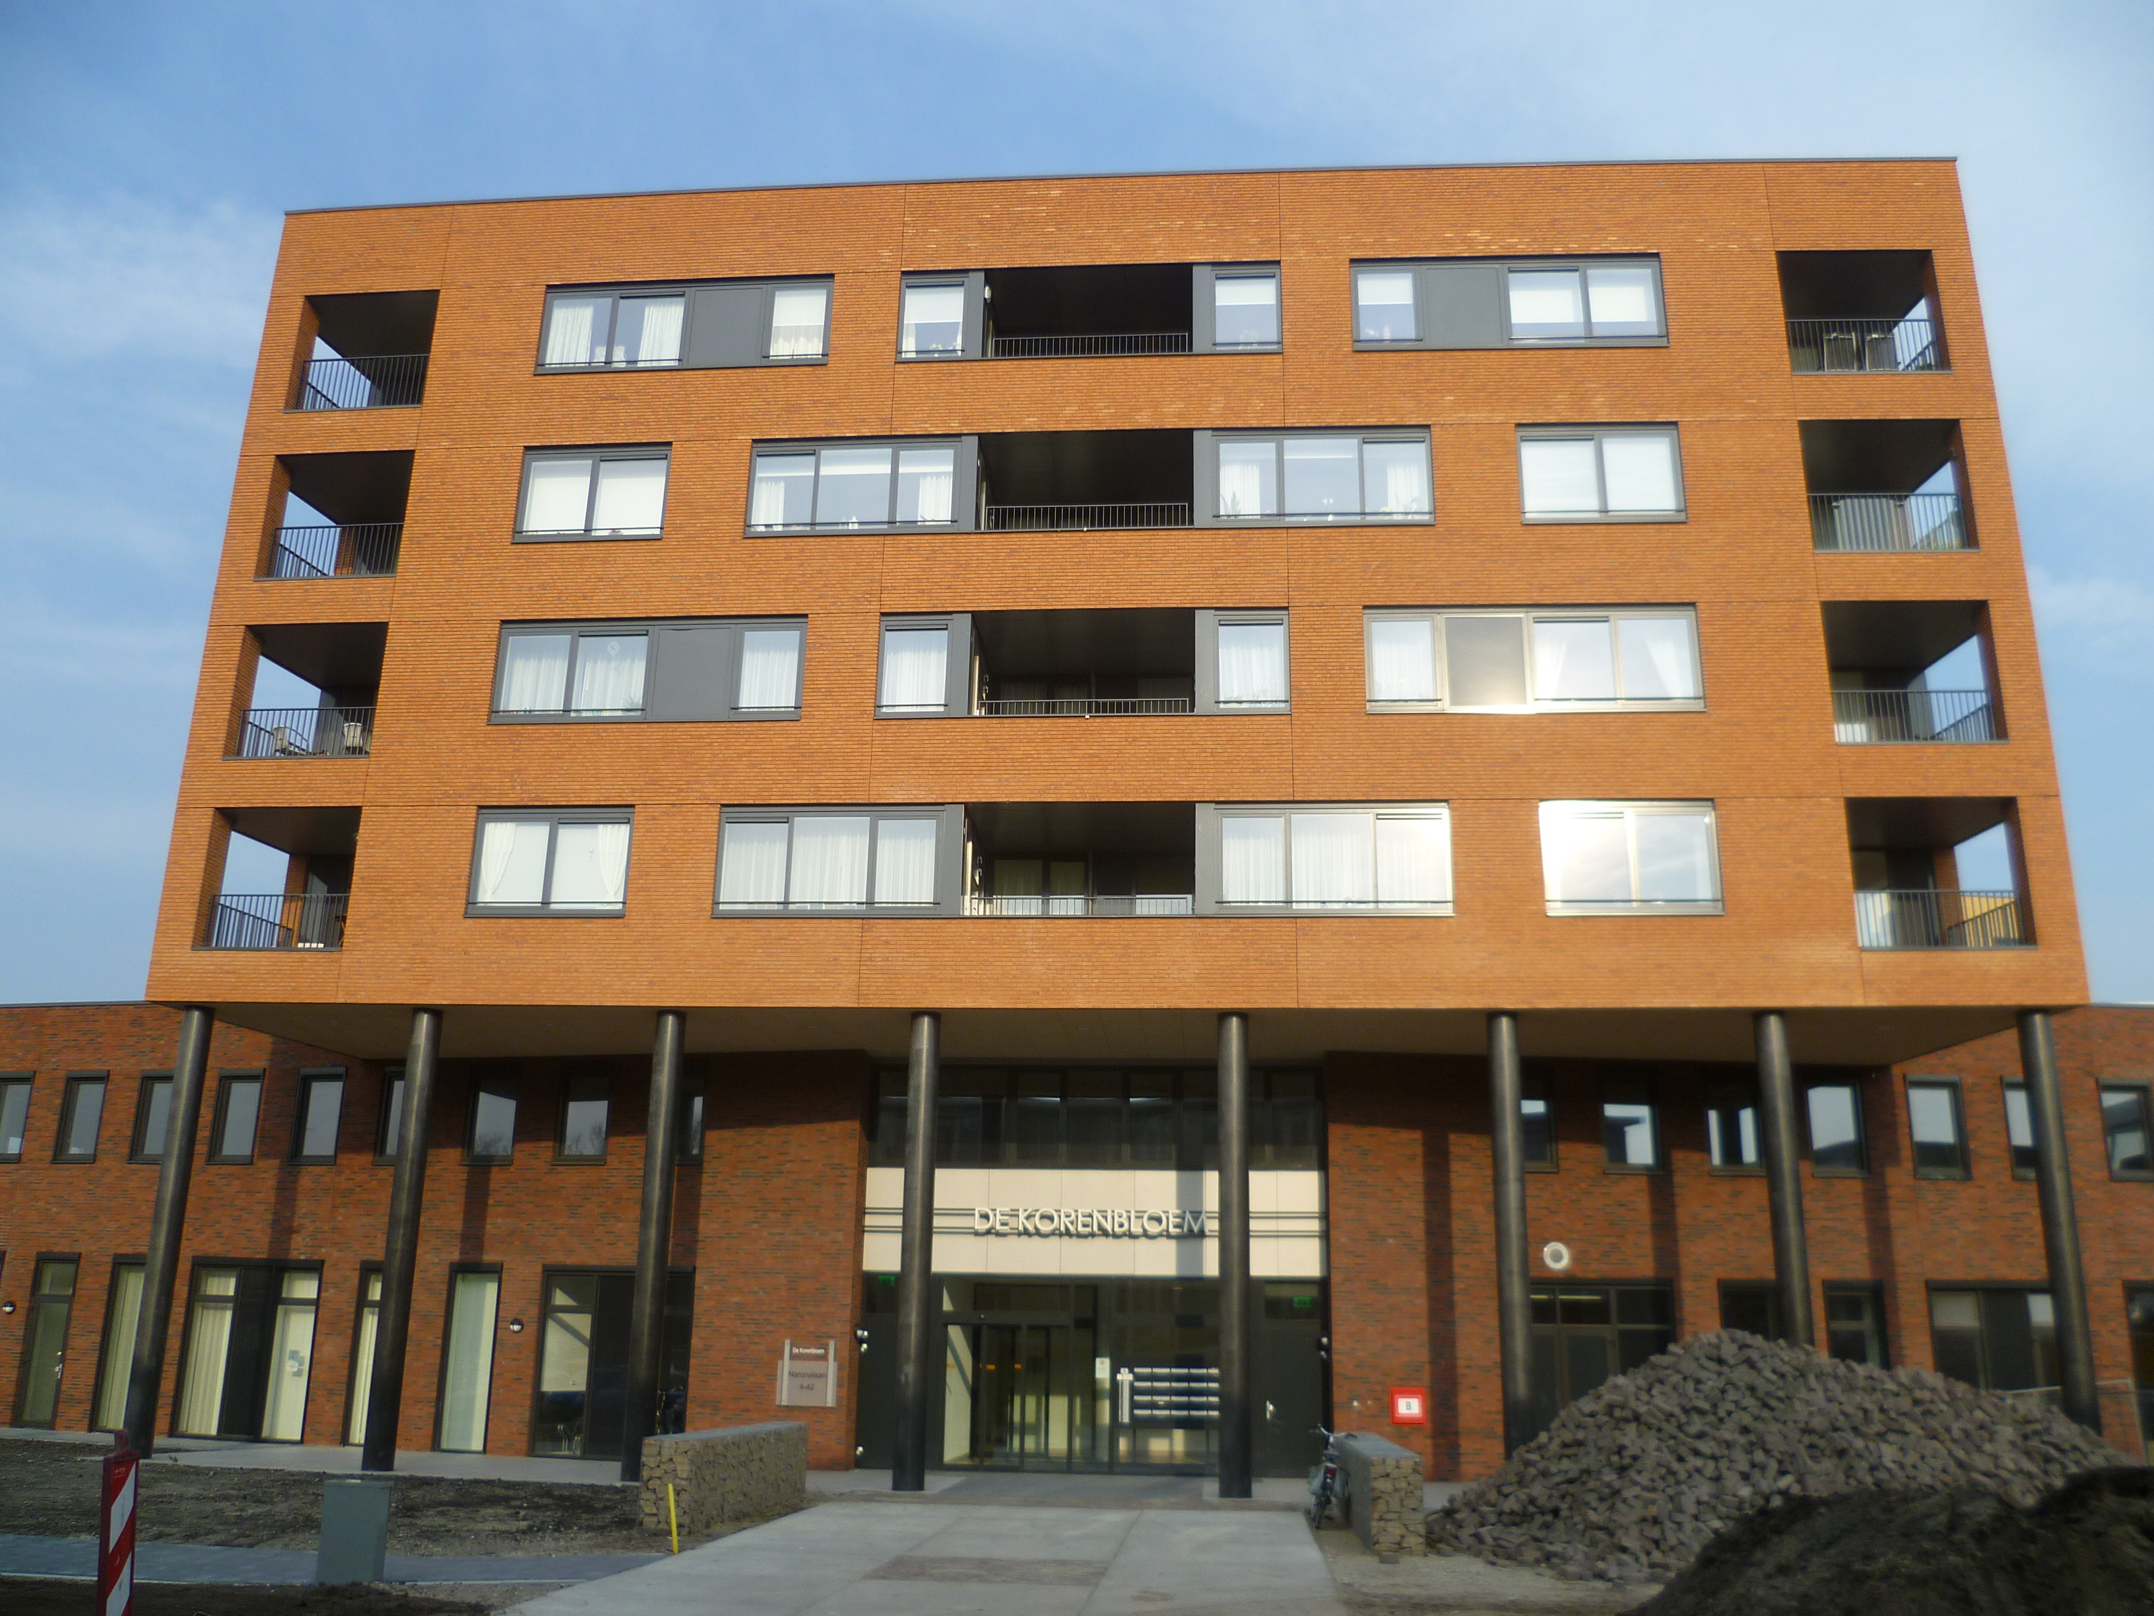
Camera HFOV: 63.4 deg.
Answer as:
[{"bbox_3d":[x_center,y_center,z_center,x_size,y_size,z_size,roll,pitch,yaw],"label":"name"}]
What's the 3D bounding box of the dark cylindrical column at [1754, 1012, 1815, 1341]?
[{"bbox_3d":[9.515,5.894,23.298,0.430,6.374,0.430,0,-17,4],"label":"dark cylindrical column"}]

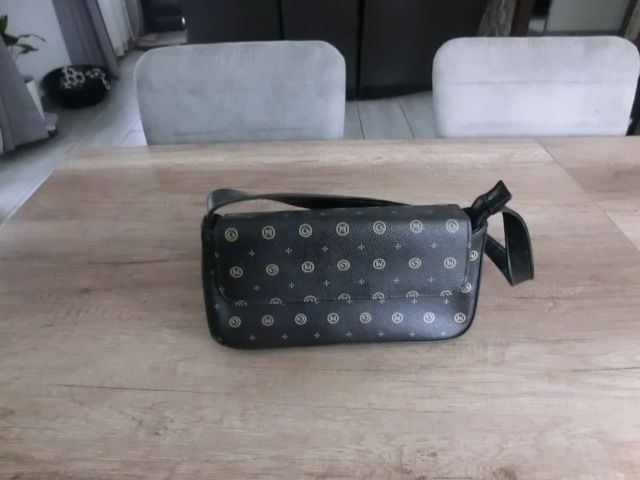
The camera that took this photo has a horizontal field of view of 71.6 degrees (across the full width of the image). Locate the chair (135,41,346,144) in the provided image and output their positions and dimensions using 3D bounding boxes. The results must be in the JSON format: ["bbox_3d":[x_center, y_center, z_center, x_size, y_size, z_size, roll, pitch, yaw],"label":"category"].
[{"bbox_3d":[-0.146,0.078,1.033,0.465,0.880,0.570,-3,38,-3],"label":"chair"}]

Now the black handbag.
[{"bbox_3d":[0.061,0.014,0.455,0.355,0.170,0.107,-2,38,-2],"label":"black handbag"}]

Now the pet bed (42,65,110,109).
[{"bbox_3d":[-1.706,-1.092,3.146,0.420,0.195,0.420,29,46,33],"label":"pet bed"}]

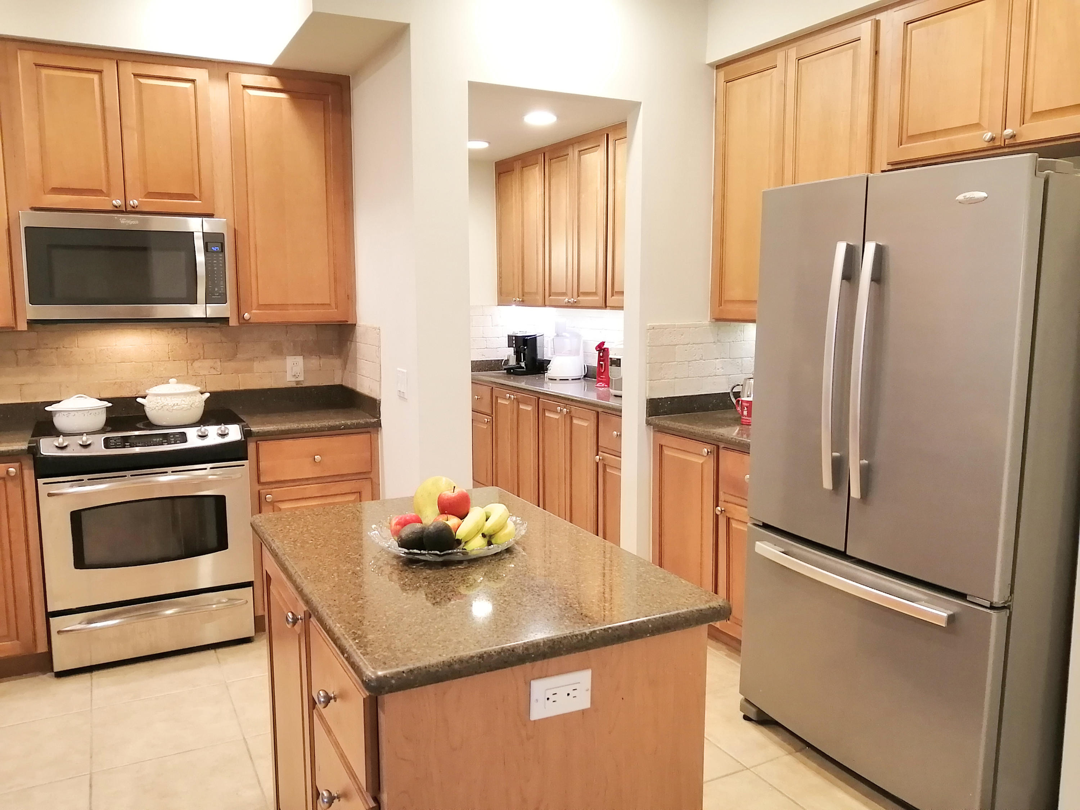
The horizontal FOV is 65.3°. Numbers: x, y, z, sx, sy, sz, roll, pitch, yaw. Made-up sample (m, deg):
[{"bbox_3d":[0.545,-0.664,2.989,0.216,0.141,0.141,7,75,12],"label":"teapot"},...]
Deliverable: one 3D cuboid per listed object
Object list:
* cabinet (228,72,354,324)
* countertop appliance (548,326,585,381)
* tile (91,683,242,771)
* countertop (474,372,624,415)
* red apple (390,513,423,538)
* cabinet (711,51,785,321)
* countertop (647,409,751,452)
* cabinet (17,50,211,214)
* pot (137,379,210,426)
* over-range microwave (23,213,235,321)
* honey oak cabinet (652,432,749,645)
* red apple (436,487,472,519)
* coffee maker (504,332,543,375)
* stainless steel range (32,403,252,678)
[{"bbox_3d":[-1.170,-0.928,3.912,0.528,1.095,0.330,-4,8,-27],"label":"cabinet"},{"bbox_3d":[0.150,-0.347,5.434,0.220,0.370,0.200,-4,8,-27],"label":"countertop appliance"},{"bbox_3d":[-1.306,1.114,2.932,0.457,0.010,0.457,-4,9,-28],"label":"tile"},{"bbox_3d":[0.210,-0.080,5.109,0.650,0.040,2.250,-4,9,-28],"label":"countertop"},{"bbox_3d":[-0.293,0.274,1.857,0.075,0.070,0.075,-4,9,-28],"label":"red apple"},{"bbox_3d":[1.034,-0.942,3.768,0.330,1.140,0.420,-4,9,-28],"label":"cabinet"},{"bbox_3d":[0.999,0.121,3.594,0.660,0.040,0.920,-4,9,-28],"label":"countertop"},{"bbox_3d":[-1.773,-1.118,3.567,0.705,0.610,0.330,-4,8,-27],"label":"cabinet"},{"bbox_3d":[-1.555,-0.017,3.583,0.288,0.190,0.240,-4,8,-27],"label":"pot"},{"bbox_3d":[-1.759,-0.583,3.611,0.757,0.422,0.390,-4,8,-27],"label":"over-range microwave"},{"bbox_3d":[1.016,0.571,3.674,0.620,0.876,0.890,-4,9,-28],"label":"honey oak cabinet"},{"bbox_3d":[-0.186,0.214,1.820,0.072,0.070,0.072,0,8,0],"label":"red apple"},{"bbox_3d":[-0.102,-0.364,6.023,0.250,0.285,0.200,-5,9,-35],"label":"coffee maker"},{"bbox_3d":[-1.696,0.547,3.669,0.775,0.920,0.700,-4,9,-28],"label":"stainless steel range"}]

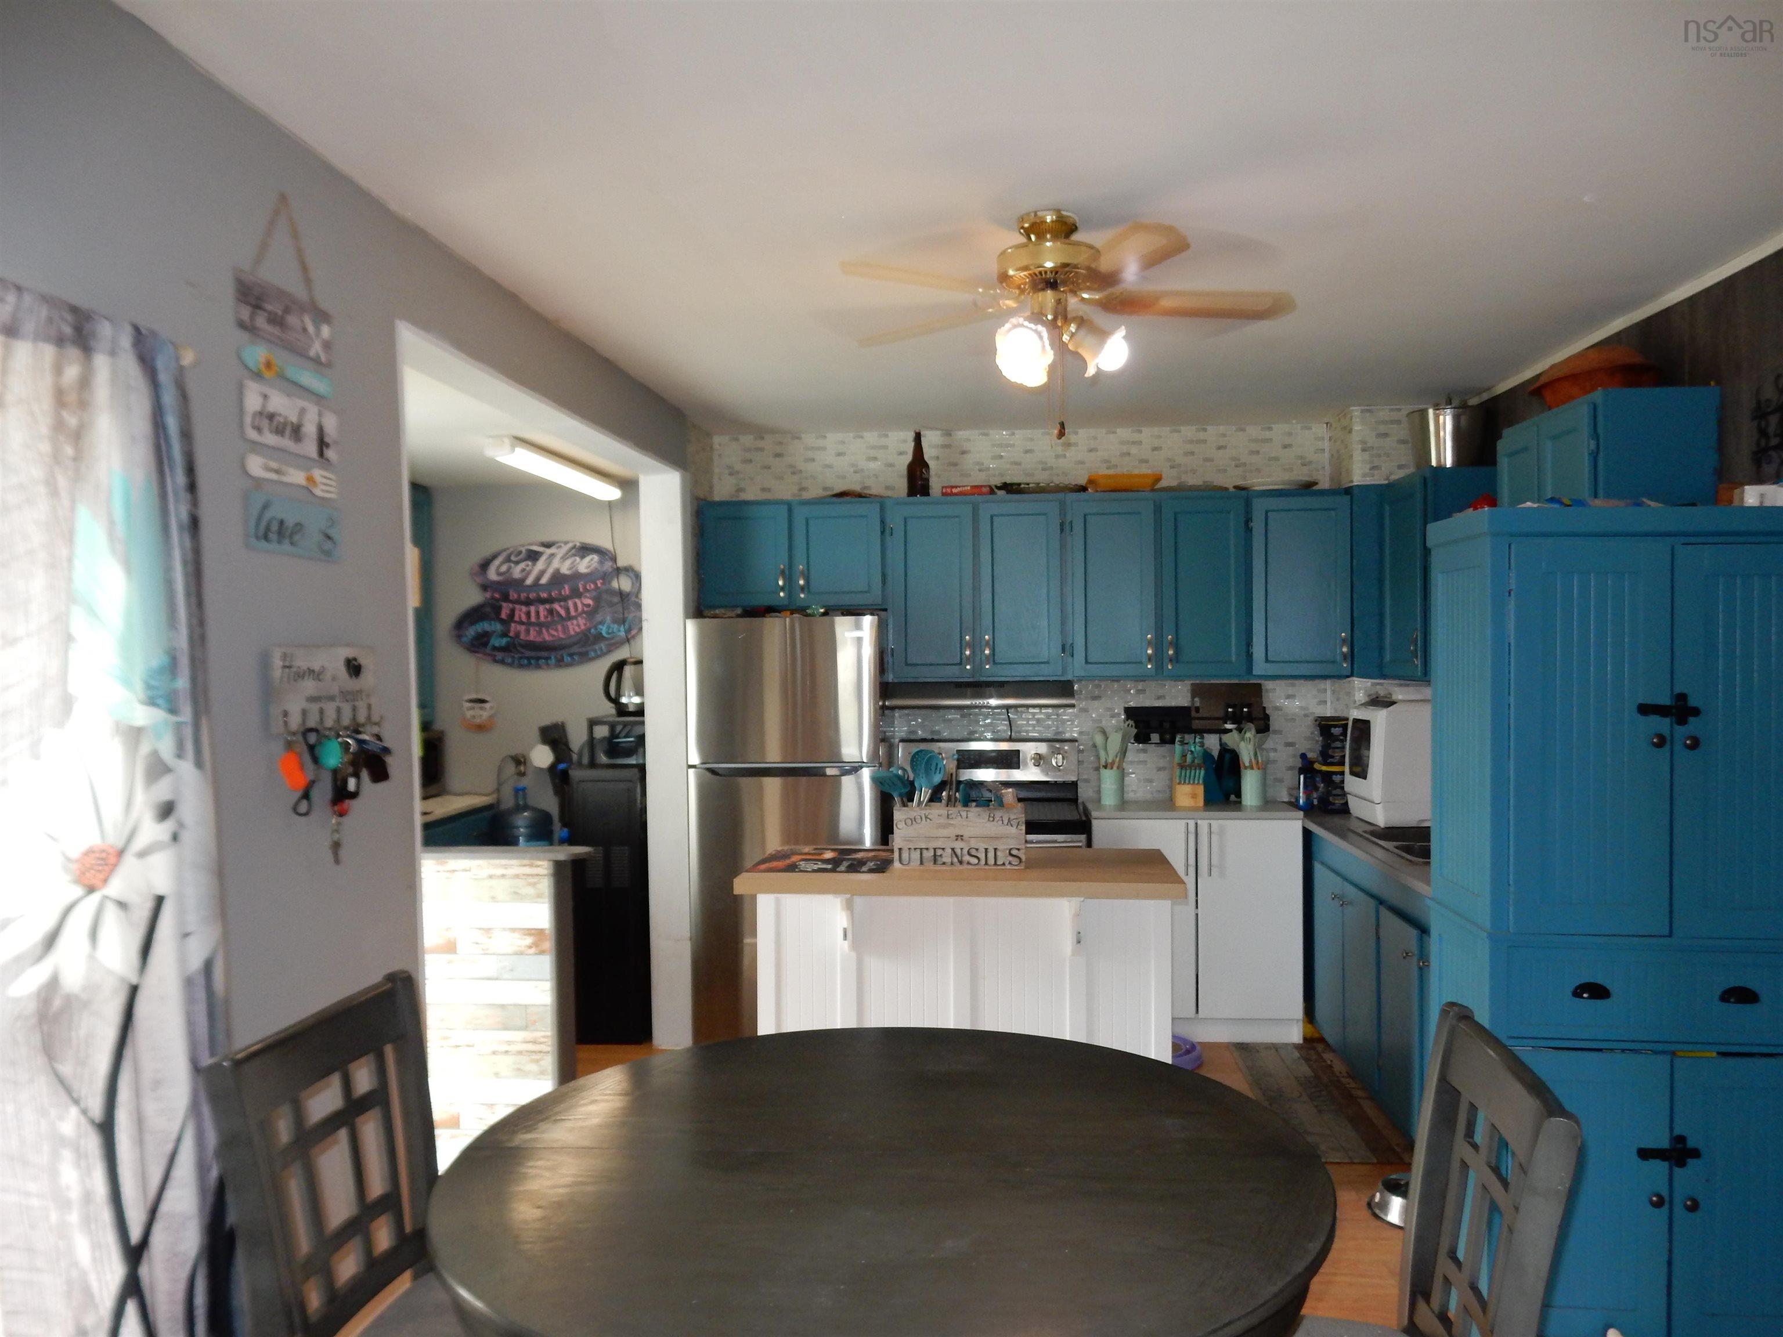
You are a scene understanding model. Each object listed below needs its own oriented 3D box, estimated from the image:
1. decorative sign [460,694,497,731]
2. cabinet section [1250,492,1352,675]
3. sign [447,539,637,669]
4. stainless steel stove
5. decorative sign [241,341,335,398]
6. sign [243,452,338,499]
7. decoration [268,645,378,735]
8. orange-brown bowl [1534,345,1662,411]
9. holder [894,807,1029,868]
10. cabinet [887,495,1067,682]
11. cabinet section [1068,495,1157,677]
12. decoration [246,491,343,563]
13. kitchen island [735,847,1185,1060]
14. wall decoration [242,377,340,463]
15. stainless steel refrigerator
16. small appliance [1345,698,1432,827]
[{"bbox_3d":[-1.882,0.200,5.859,0.178,0.178,0.025,0,1,5],"label":"decorative sign"},{"bbox_3d":[1.675,-0.347,5.387,0.402,0.754,0.320,0,1,4],"label":"cabinet section"},{"bbox_3d":[-1.561,-0.292,5.817,0.911,0.580,0.025,0,1,5],"label":"sign"},{"bbox_3d":[0.401,0.878,5.273,0.764,1.143,0.690,0,1,5],"label":"stainless steel stove"},{"bbox_3d":[-1.041,-0.512,2.222,0.013,0.046,0.297,0,1,4],"label":"decorative sign"},{"bbox_3d":[-1.042,-0.338,2.237,0.017,0.050,0.283,0,1,5],"label":"sign"},{"bbox_3d":[-1.020,0.034,2.334,0.035,0.150,0.340,0,1,5],"label":"decoration"},{"bbox_3d":[1.966,-0.807,3.594,0.307,0.183,0.362,-1,1,5],"label":"orange-brown bowl"},{"bbox_3d":[0.196,0.475,3.691,0.371,0.169,0.130,0,1,4],"label":"holder"},{"bbox_3d":[0.345,-0.328,5.393,0.735,0.750,0.300,0,1,4],"label":"cabinet"},{"bbox_3d":[0.919,-0.341,5.444,0.365,0.754,0.320,0,1,4],"label":"cabinet section"},{"bbox_3d":[-1.040,-0.244,2.247,0.017,0.094,0.289,0,1,5],"label":"decoration"},{"bbox_3d":[0.207,1.014,3.729,1.200,0.910,0.580,0,1,4],"label":"kitchen island"},{"bbox_3d":[-1.042,-0.423,2.240,0.017,0.098,0.284,0,1,5],"label":"wall decoration"},{"bbox_3d":[-0.389,0.621,5.353,0.765,1.670,0.730,0,1,5],"label":"stainless steel refrigerator"},{"bbox_3d":[1.924,0.321,4.650,0.440,0.445,0.425,0,1,5],"label":"small appliance"}]

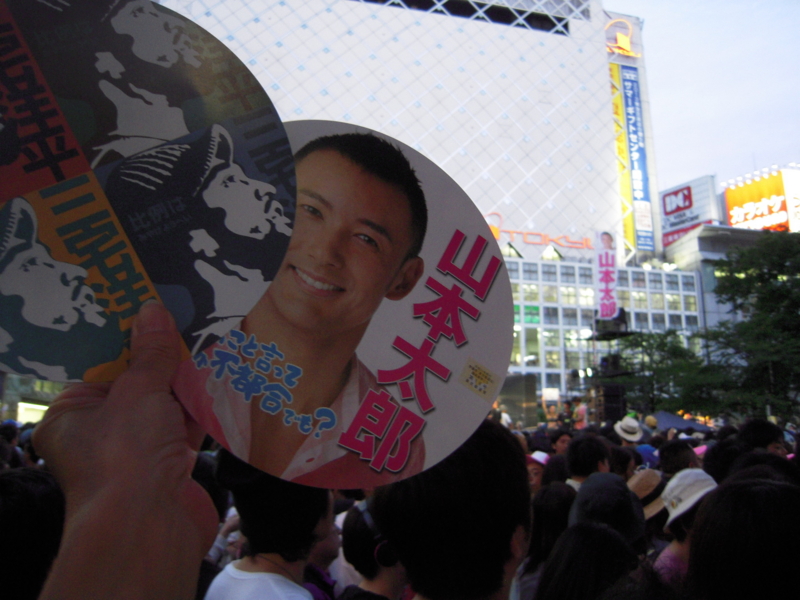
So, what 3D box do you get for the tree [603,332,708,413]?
[{"bbox_3d":[9.363,3.268,24.045,4.000,4.900,3.900,-4,-10,21],"label":"tree"}]

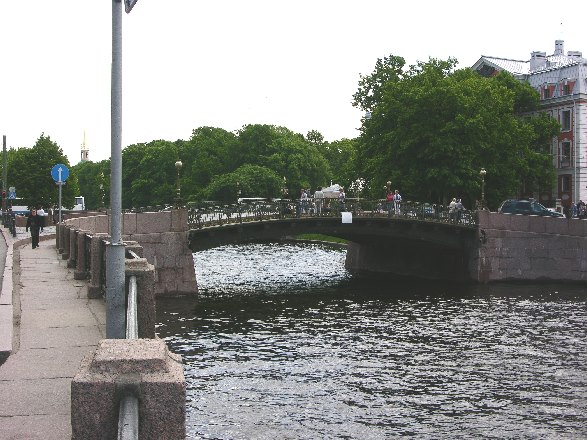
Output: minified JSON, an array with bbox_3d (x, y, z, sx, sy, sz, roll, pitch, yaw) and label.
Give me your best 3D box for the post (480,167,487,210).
[{"bbox_3d":[13.712,-2.191,61.500,0.600,3.000,0.600,0,1,-17],"label":"post"}]

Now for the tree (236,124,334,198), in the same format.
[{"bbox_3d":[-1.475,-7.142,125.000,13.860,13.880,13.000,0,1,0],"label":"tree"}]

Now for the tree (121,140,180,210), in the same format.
[{"bbox_3d":[-19.400,-5.387,115.000,7.600,10.800,8.000,0,1,0],"label":"tree"}]

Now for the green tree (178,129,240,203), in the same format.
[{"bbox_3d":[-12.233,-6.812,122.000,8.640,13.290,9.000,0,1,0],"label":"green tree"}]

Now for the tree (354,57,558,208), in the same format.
[{"bbox_3d":[16.152,-7.971,84.000,20.210,16.460,17.000,0,1,0],"label":"tree"}]

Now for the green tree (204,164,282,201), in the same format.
[{"bbox_3d":[-6.193,-3.426,105.000,9.660,6.900,9.500,0,1,0],"label":"green tree"}]

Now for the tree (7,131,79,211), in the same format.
[{"bbox_3d":[-25.168,-4.163,85.000,7.220,9.220,7.000,0,1,0],"label":"tree"}]

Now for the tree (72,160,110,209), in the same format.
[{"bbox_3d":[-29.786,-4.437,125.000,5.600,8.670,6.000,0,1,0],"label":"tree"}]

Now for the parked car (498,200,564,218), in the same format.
[{"bbox_3d":[18.390,-0.580,65.500,4.700,1.620,1.820,4,-1,-20],"label":"parked car"}]

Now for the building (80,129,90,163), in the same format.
[{"bbox_3d":[-110.416,-27.339,450.000,6.000,42.000,6.000,0,1,-9],"label":"building"}]

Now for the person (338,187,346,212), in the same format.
[{"bbox_3d":[3.353,-1.348,58.000,0.380,1.740,0.500,-1,1,-45],"label":"person"}]

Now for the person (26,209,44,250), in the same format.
[{"bbox_3d":[-11.361,0.396,37.300,0.620,1.760,0.400,0,1,-11],"label":"person"}]

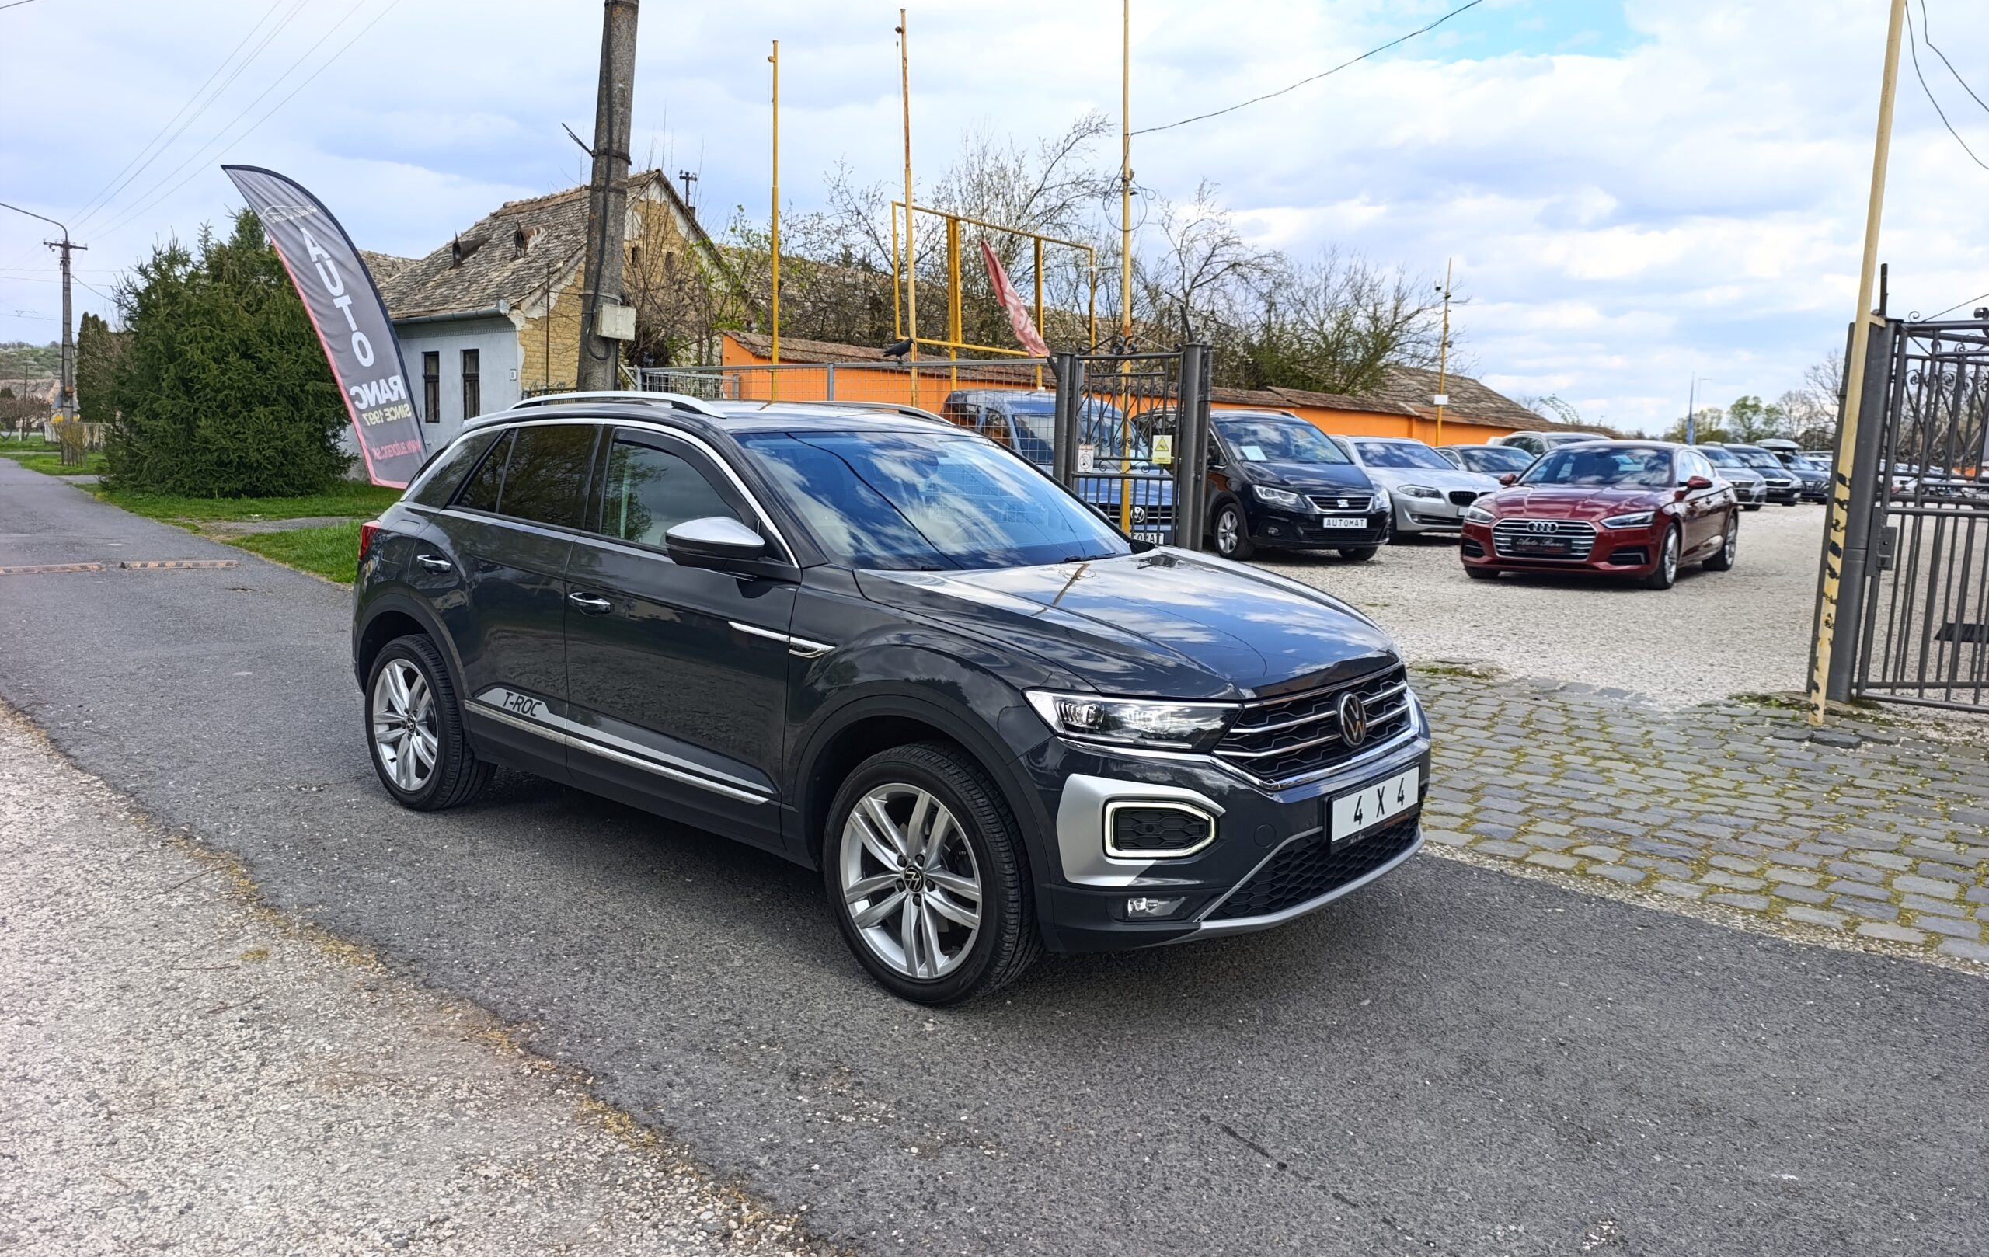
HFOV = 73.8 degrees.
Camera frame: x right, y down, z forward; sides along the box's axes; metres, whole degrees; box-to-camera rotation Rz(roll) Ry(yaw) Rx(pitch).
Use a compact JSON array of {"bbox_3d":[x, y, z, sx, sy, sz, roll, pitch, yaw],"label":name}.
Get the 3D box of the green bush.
[{"bbox_3d":[-17.159,-6.261,29.919,4.900,6.070,4.800,-3,9,-30],"label":"green bush"}]

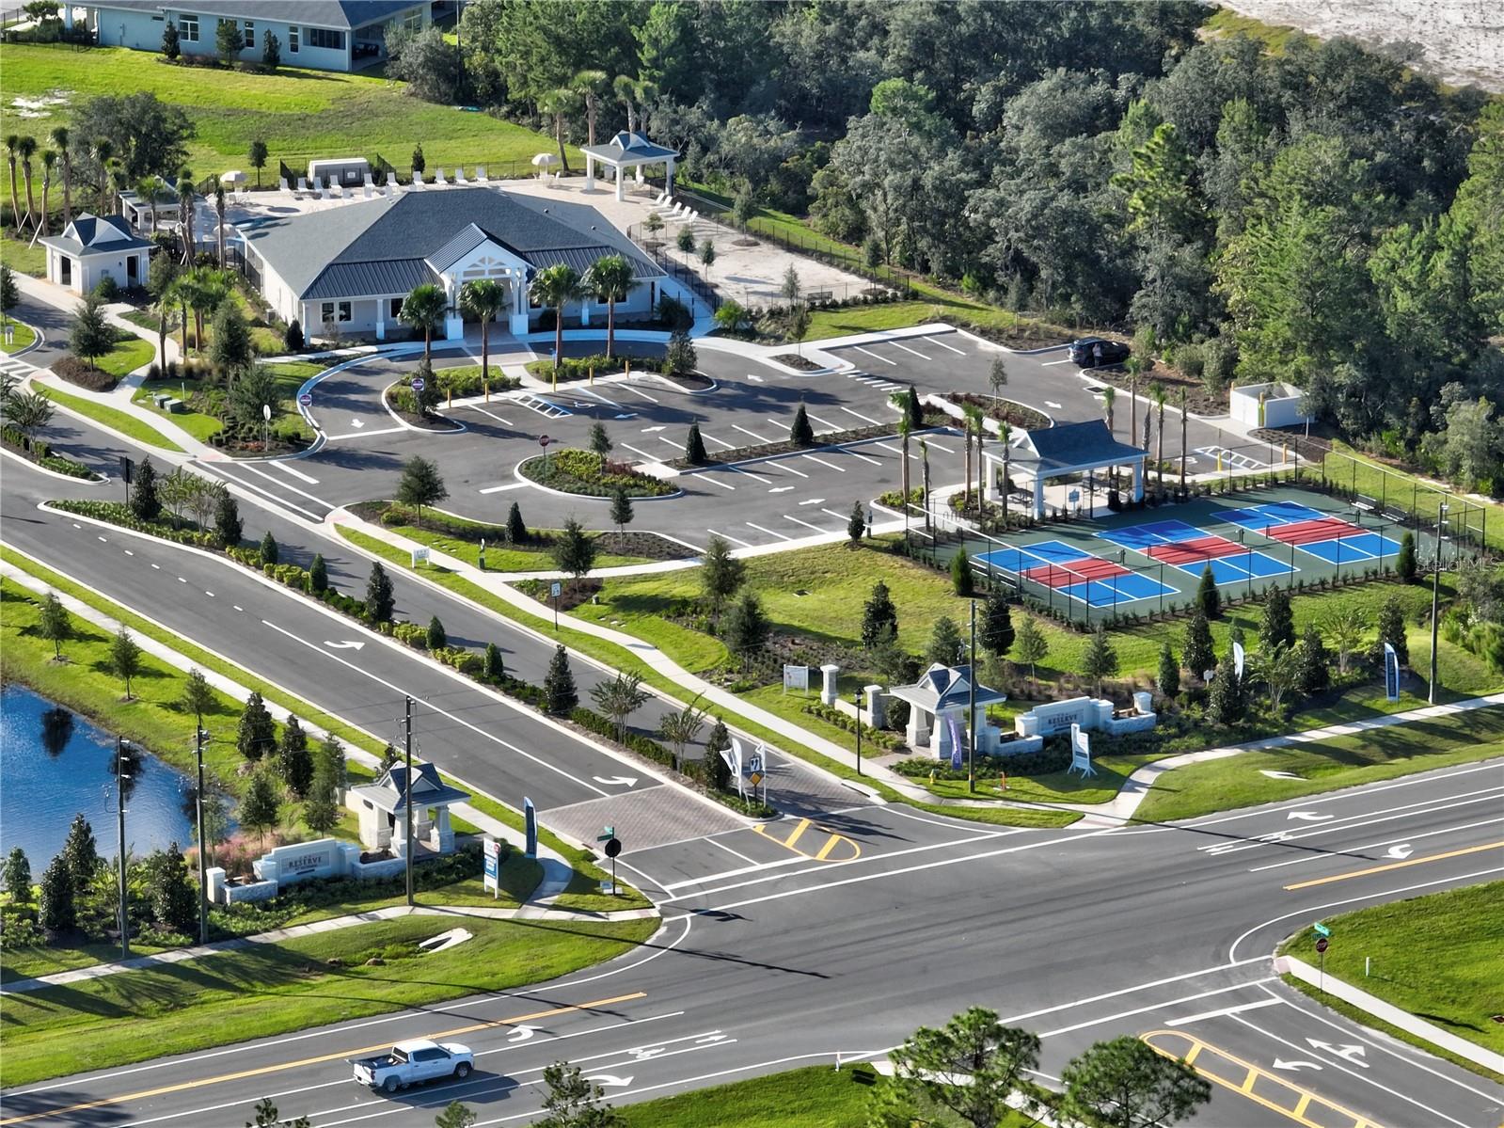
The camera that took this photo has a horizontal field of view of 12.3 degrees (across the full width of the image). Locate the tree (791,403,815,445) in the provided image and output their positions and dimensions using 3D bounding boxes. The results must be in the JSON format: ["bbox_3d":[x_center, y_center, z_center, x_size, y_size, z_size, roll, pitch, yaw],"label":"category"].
[{"bbox_3d":[3.195,-8.945,442.401,1.485,2.700,1.485,0,16,0],"label":"tree"}]

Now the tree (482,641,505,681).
[{"bbox_3d":[-14.564,5.531,395.102,1.190,2.260,1.190,0,16,0],"label":"tree"}]

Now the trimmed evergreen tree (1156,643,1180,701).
[{"bbox_3d":[24.279,6.144,407.420,1.369,3.257,1.369,0,16,0],"label":"trimmed evergreen tree"}]

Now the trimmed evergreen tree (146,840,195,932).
[{"bbox_3d":[-29.294,16.215,353.955,2.440,4.410,2.440,0,16,0],"label":"trimmed evergreen tree"}]

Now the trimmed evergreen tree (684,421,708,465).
[{"bbox_3d":[-3.660,-7.990,457.445,1.460,2.786,1.460,0,16,0],"label":"trimmed evergreen tree"}]

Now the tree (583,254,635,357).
[{"bbox_3d":[-9.447,-16.942,462.884,3.584,7.270,3.584,0,16,0],"label":"tree"}]

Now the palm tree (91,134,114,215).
[{"bbox_3d":[-47.466,-27.933,510.974,1.720,6.328,1.720,0,16,0],"label":"palm tree"}]

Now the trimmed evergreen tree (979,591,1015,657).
[{"bbox_3d":[14.578,3.374,415.978,2.061,3.902,2.061,0,16,0],"label":"trimmed evergreen tree"}]

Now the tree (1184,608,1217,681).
[{"bbox_3d":[25.705,4.562,400.642,1.954,4.037,1.954,0,16,0],"label":"tree"}]

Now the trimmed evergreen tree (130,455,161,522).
[{"bbox_3d":[-38.670,-4.894,445.033,1.981,4.112,1.981,0,16,0],"label":"trimmed evergreen tree"}]

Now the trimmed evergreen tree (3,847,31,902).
[{"bbox_3d":[-39.168,16.502,373.504,1.474,2.912,1.474,0,16,0],"label":"trimmed evergreen tree"}]

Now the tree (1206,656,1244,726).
[{"bbox_3d":[25.969,6.866,383.147,2.058,3.785,2.058,0,16,0],"label":"tree"}]

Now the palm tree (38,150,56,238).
[{"bbox_3d":[-51.239,-26.802,507.045,1.500,6.326,1.500,0,16,0],"label":"palm tree"}]

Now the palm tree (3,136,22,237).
[{"bbox_3d":[-52.948,-27.129,500.153,1.300,7.140,1.300,0,16,0],"label":"palm tree"}]

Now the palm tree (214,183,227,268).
[{"bbox_3d":[-37.192,-23.681,488.781,0.905,6.730,0.905,0,16,0],"label":"palm tree"}]

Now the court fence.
[{"bbox_3d":[26.689,-2.046,420.102,29.100,3.050,18.600,-10,19,-31],"label":"court fence"}]

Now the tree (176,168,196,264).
[{"bbox_3d":[-39.792,-24.300,490.517,1.440,7.010,1.440,0,16,0],"label":"tree"}]

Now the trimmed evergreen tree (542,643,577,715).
[{"bbox_3d":[-10.557,6.282,386.159,1.912,3.830,1.912,0,16,0],"label":"trimmed evergreen tree"}]

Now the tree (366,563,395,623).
[{"bbox_3d":[-21.443,1.598,403.657,1.728,3.600,1.728,0,16,0],"label":"tree"}]

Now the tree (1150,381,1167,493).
[{"bbox_3d":[25.014,-7.825,429.780,1.013,7.010,1.013,0,16,0],"label":"tree"}]

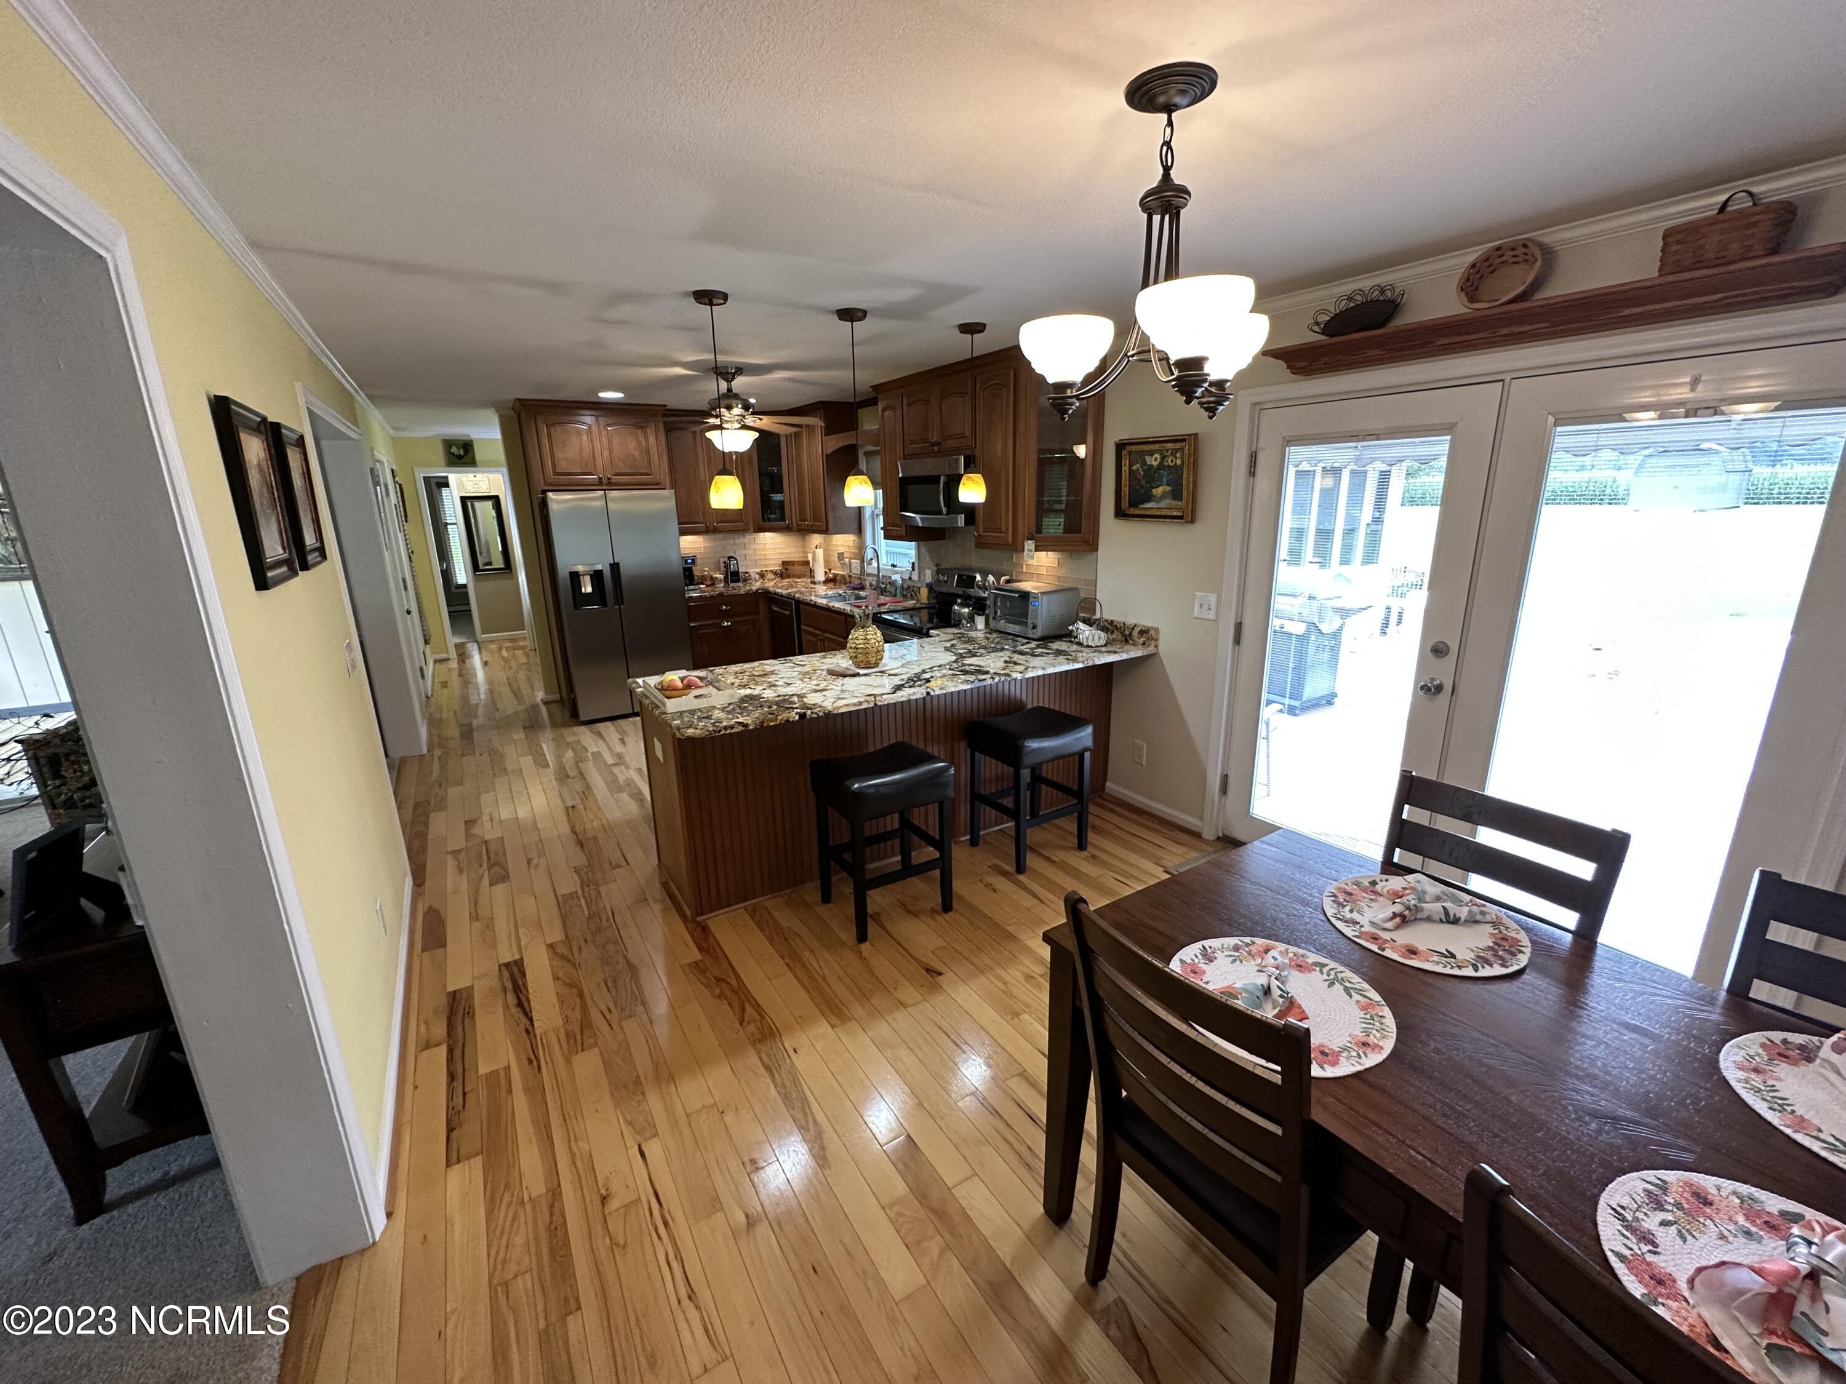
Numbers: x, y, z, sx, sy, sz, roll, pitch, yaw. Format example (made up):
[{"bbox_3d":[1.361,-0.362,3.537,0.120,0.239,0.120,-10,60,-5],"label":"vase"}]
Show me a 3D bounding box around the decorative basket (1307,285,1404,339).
[{"bbox_3d":[1.574,-1.374,2.715,0.170,0.149,0.325,-10,17,-30],"label":"decorative basket"}]

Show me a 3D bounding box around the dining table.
[{"bbox_3d":[1.067,0.994,1.342,0.920,0.760,1.560,-10,17,-30],"label":"dining table"}]

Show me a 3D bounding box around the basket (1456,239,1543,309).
[{"bbox_3d":[1.840,-1.306,2.369,0.078,0.222,0.222,13,5,-34],"label":"basket"}]

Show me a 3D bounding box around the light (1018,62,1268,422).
[{"bbox_3d":[0.501,-0.855,1.479,0.490,0.578,0.525,-10,17,-30],"label":"light"}]

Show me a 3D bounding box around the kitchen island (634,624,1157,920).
[{"bbox_3d":[-0.062,0.300,3.729,2.460,0.925,0.910,-10,17,-30],"label":"kitchen island"}]

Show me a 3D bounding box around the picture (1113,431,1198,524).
[{"bbox_3d":[1.161,-1.065,3.749,0.040,0.402,0.488,-10,17,-30],"label":"picture"}]

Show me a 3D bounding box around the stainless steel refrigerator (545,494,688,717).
[{"bbox_3d":[-2.582,-0.777,6.306,0.920,1.763,0.860,-10,17,-30],"label":"stainless steel refrigerator"}]

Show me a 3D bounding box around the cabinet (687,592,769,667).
[{"bbox_3d":[-1.911,-0.521,7.047,0.750,0.880,0.610,-10,17,-30],"label":"cabinet"}]

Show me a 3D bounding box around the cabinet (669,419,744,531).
[{"bbox_3d":[-2.037,-1.967,6.814,0.720,1.000,0.320,-10,17,-30],"label":"cabinet"}]

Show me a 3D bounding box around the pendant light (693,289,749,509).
[{"bbox_3d":[-0.767,-1.085,2.821,0.134,0.758,0.134,-10,17,-30],"label":"pendant light"}]

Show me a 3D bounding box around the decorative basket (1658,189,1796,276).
[{"bbox_3d":[2.087,-1.194,1.948,0.125,0.178,0.215,-10,17,-30],"label":"decorative basket"}]

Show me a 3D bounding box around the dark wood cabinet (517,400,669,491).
[{"bbox_3d":[-2.707,-2.004,6.159,1.070,0.655,0.600,-10,17,-30],"label":"dark wood cabinet"}]

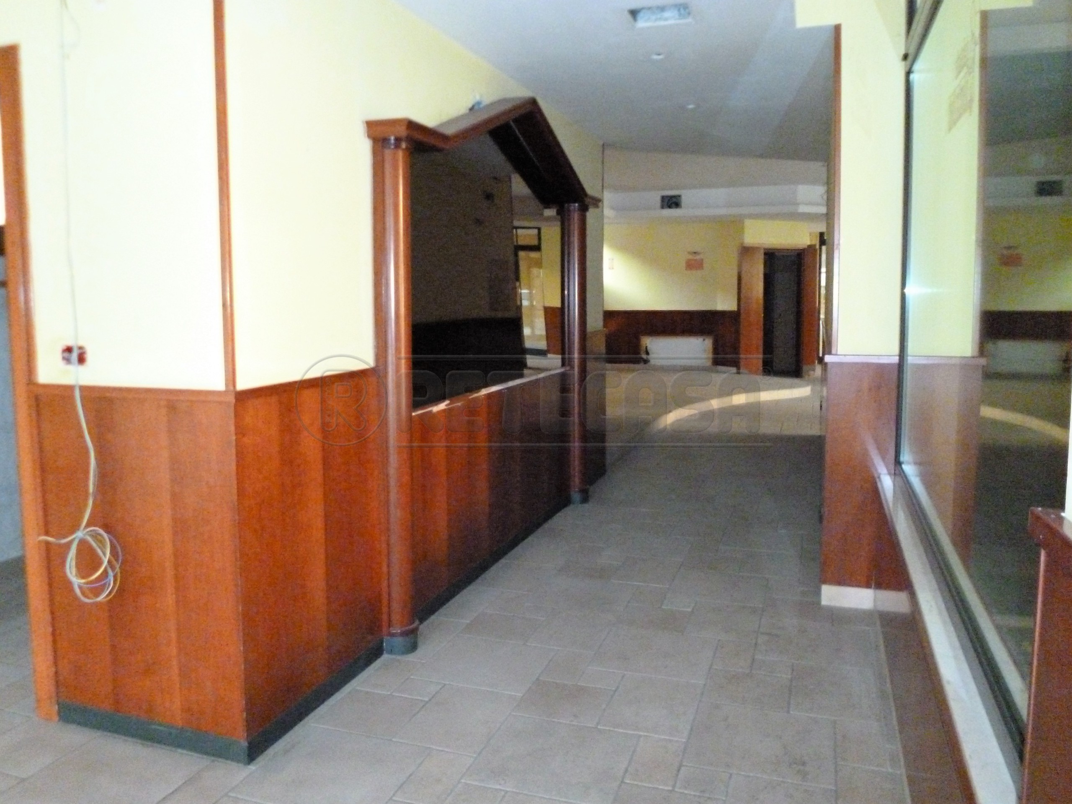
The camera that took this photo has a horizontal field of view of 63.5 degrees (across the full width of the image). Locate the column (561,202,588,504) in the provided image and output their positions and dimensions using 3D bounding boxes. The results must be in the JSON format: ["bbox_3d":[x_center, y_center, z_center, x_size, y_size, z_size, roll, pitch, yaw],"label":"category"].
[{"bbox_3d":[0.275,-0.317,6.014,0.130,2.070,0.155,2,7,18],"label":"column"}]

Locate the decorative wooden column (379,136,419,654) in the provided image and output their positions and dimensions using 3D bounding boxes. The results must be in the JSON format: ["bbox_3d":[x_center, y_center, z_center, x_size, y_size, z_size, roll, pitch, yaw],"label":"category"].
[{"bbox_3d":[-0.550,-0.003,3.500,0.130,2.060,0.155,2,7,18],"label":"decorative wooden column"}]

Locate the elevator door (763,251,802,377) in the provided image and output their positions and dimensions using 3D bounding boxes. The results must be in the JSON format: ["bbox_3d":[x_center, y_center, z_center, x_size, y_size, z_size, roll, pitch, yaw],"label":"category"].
[{"bbox_3d":[4.261,-1.520,15.000,0.690,2.170,0.100,2,7,18],"label":"elevator door"}]

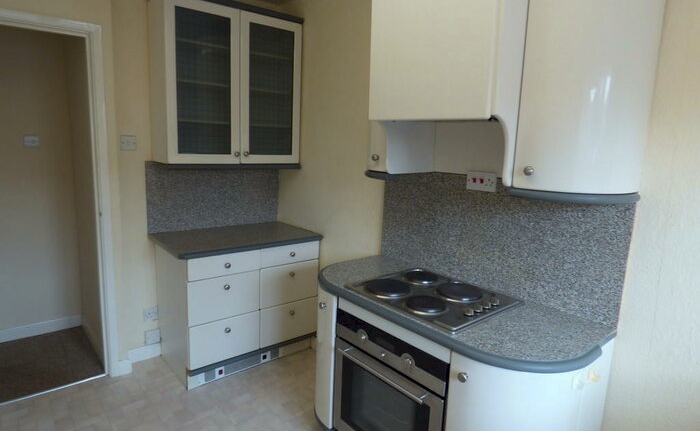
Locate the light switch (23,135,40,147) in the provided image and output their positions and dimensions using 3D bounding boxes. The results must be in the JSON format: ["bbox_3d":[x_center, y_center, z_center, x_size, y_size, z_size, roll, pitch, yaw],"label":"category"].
[{"bbox_3d":[-2.209,-0.516,2.810,0.090,0.080,0.015,-5,12,-40],"label":"light switch"}]

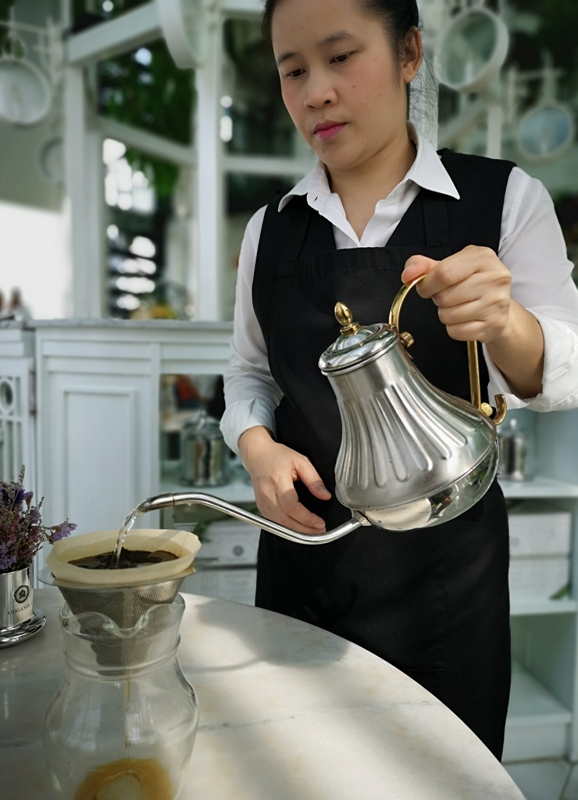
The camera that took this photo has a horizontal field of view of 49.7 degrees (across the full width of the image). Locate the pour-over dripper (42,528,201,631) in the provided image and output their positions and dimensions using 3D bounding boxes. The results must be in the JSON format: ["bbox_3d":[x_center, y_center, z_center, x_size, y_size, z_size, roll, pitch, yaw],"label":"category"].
[{"bbox_3d":[-0.116,0.139,0.435,0.110,0.076,0.110,1,4,0],"label":"pour-over dripper"}]

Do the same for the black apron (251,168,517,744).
[{"bbox_3d":[0.127,0.098,0.865,0.350,0.870,0.240,3,5,20],"label":"black apron"}]

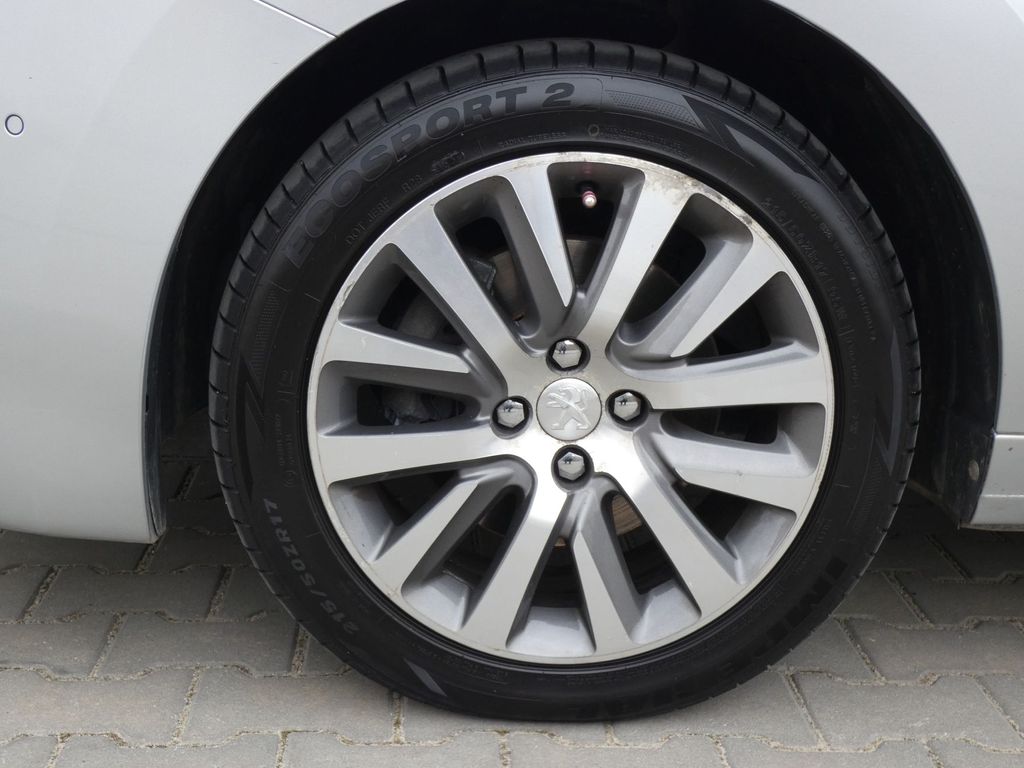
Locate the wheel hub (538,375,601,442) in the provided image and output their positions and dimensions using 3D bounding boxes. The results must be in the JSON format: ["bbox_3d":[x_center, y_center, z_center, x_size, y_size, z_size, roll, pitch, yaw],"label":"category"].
[{"bbox_3d":[0.053,0.023,1.307,0.060,0.060,0.020,-1,14,-3],"label":"wheel hub"}]

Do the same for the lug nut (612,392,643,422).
[{"bbox_3d":[0.107,0.021,1.313,0.025,0.026,0.022,-1,14,-3],"label":"lug nut"}]

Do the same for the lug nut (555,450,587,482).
[{"bbox_3d":[0.055,0.077,1.322,0.025,0.026,0.022,-1,14,-3],"label":"lug nut"}]

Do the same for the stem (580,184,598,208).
[{"bbox_3d":[0.070,-0.170,1.285,0.012,0.012,0.032,0,26,-1],"label":"stem"}]

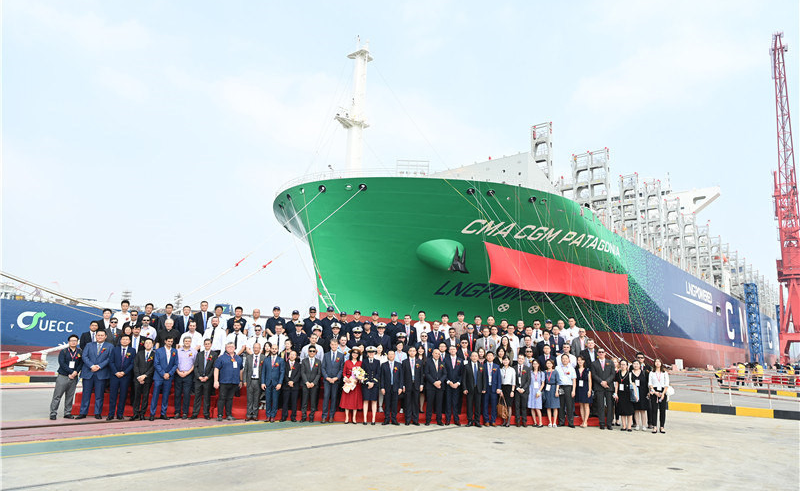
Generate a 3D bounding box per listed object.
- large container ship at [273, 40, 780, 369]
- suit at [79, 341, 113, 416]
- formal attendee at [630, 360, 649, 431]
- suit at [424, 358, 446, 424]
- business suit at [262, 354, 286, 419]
[{"bbox_3d":[105.907,20.590,205.100,51.000,68.500,366.000,-9,-16,40],"label":"large container ship"},{"bbox_3d":[-6.662,2.906,11.666,0.620,1.573,0.380,6,-12,-21],"label":"suit"},{"bbox_3d":[5.535,3.428,12.329,0.430,1.560,0.280,-2,-13,14],"label":"formal attendee"},{"bbox_3d":[0.857,3.463,12.692,0.540,1.537,0.360,2,-11,0],"label":"suit"},{"bbox_3d":[-2.893,3.205,12.122,0.520,1.426,0.320,4,-12,-10],"label":"business suit"}]

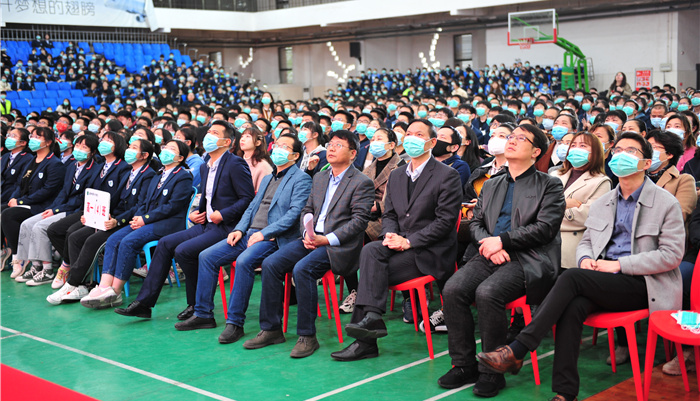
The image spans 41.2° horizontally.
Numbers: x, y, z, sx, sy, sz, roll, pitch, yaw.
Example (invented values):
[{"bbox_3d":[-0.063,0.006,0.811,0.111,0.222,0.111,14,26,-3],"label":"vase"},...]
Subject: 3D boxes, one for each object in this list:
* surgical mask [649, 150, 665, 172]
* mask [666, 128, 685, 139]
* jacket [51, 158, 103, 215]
[{"bbox_3d":[1.748,-0.227,5.359,0.090,0.125,0.145,11,-2,-35],"label":"surgical mask"},{"bbox_3d":[2.534,-0.511,7.250,0.135,0.125,0.085,4,4,44],"label":"mask"},{"bbox_3d":[-2.395,-0.105,8.192,0.430,0.550,0.380,3,5,38],"label":"jacket"}]

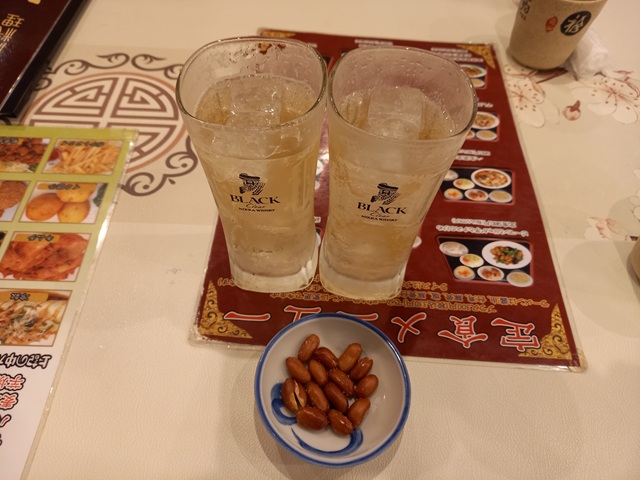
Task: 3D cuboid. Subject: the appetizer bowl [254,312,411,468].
[{"bbox_3d":[0.007,0.089,0.271,0.086,0.033,0.086,1,56,-2],"label":"appetizer bowl"}]

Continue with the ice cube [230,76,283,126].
[{"bbox_3d":[-0.033,-0.067,0.248,0.026,0.026,0.026,-2,57,-4],"label":"ice cube"}]

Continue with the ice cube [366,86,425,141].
[{"bbox_3d":[0.039,-0.064,0.246,0.027,0.026,0.025,7,56,2],"label":"ice cube"}]

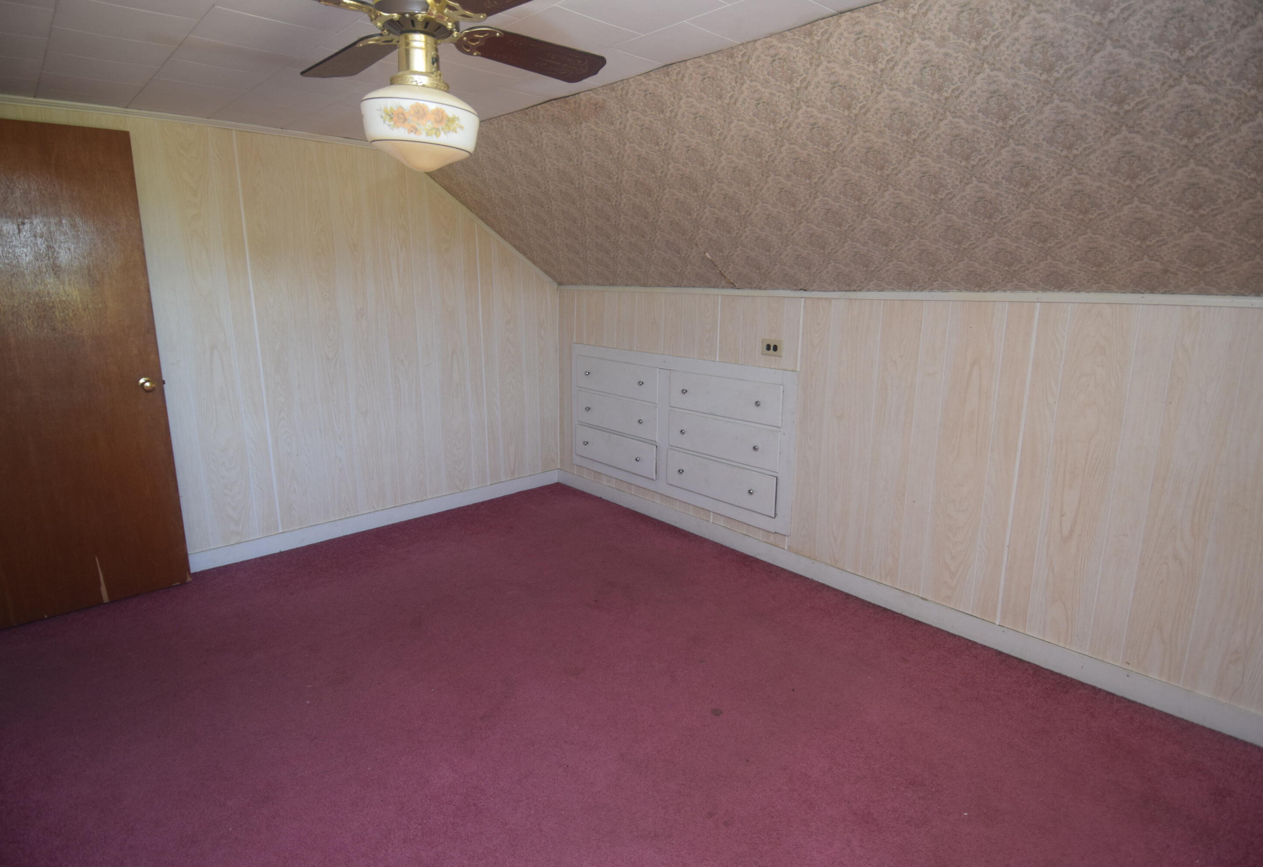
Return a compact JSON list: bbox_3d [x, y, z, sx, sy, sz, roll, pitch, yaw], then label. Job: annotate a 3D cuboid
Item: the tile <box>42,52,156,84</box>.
[{"bbox_3d":[-1.856,-1.279,2.268,0.305,0.018,0.305,-11,18,-43],"label":"tile"}]

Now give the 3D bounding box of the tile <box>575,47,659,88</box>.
[{"bbox_3d":[-0.087,-1.212,2.135,0.237,0.018,0.305,-11,18,-43],"label":"tile"}]

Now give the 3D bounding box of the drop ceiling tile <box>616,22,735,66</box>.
[{"bbox_3d":[0.126,-1.157,1.922,0.236,0.018,0.305,-11,18,-43],"label":"drop ceiling tile"}]

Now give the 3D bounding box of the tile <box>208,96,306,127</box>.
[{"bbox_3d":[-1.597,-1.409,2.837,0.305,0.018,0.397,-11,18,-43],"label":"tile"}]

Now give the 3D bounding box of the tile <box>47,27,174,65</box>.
[{"bbox_3d":[-1.644,-1.222,2.051,0.305,0.018,0.305,-11,18,-43],"label":"tile"}]

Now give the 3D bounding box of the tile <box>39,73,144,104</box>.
[{"bbox_3d":[-2.070,-1.335,2.485,0.305,0.018,0.305,-11,18,-43],"label":"tile"}]

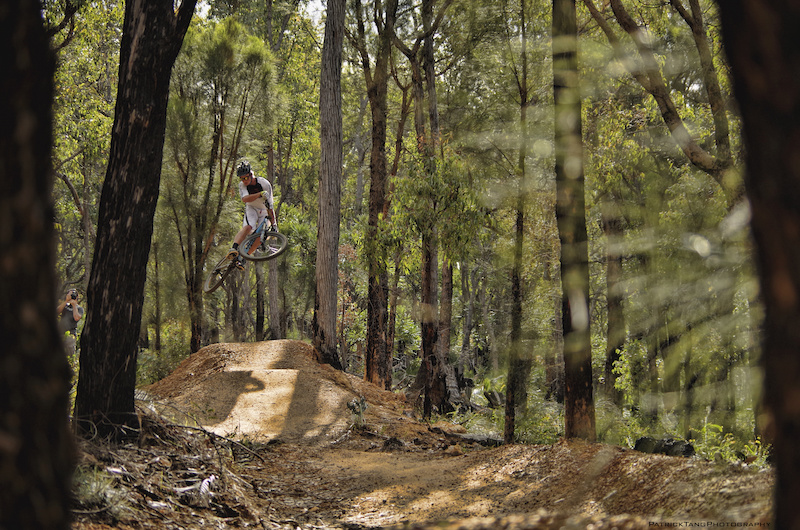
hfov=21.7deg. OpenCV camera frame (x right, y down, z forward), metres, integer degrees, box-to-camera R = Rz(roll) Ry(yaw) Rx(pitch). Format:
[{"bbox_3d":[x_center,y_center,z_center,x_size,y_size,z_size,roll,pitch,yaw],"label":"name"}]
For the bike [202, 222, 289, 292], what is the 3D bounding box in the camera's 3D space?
[{"bbox_3d":[-2.201,-0.223,29.779,0.620,1.105,1.746,37,-39,-18],"label":"bike"}]

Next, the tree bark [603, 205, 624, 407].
[{"bbox_3d":[3.584,0.680,35.000,0.340,3.324,0.340,0,-1,0],"label":"tree bark"}]

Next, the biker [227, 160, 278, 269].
[{"bbox_3d":[-2.112,-0.723,29.850,0.740,1.540,0.800,2,-5,-7],"label":"biker"}]

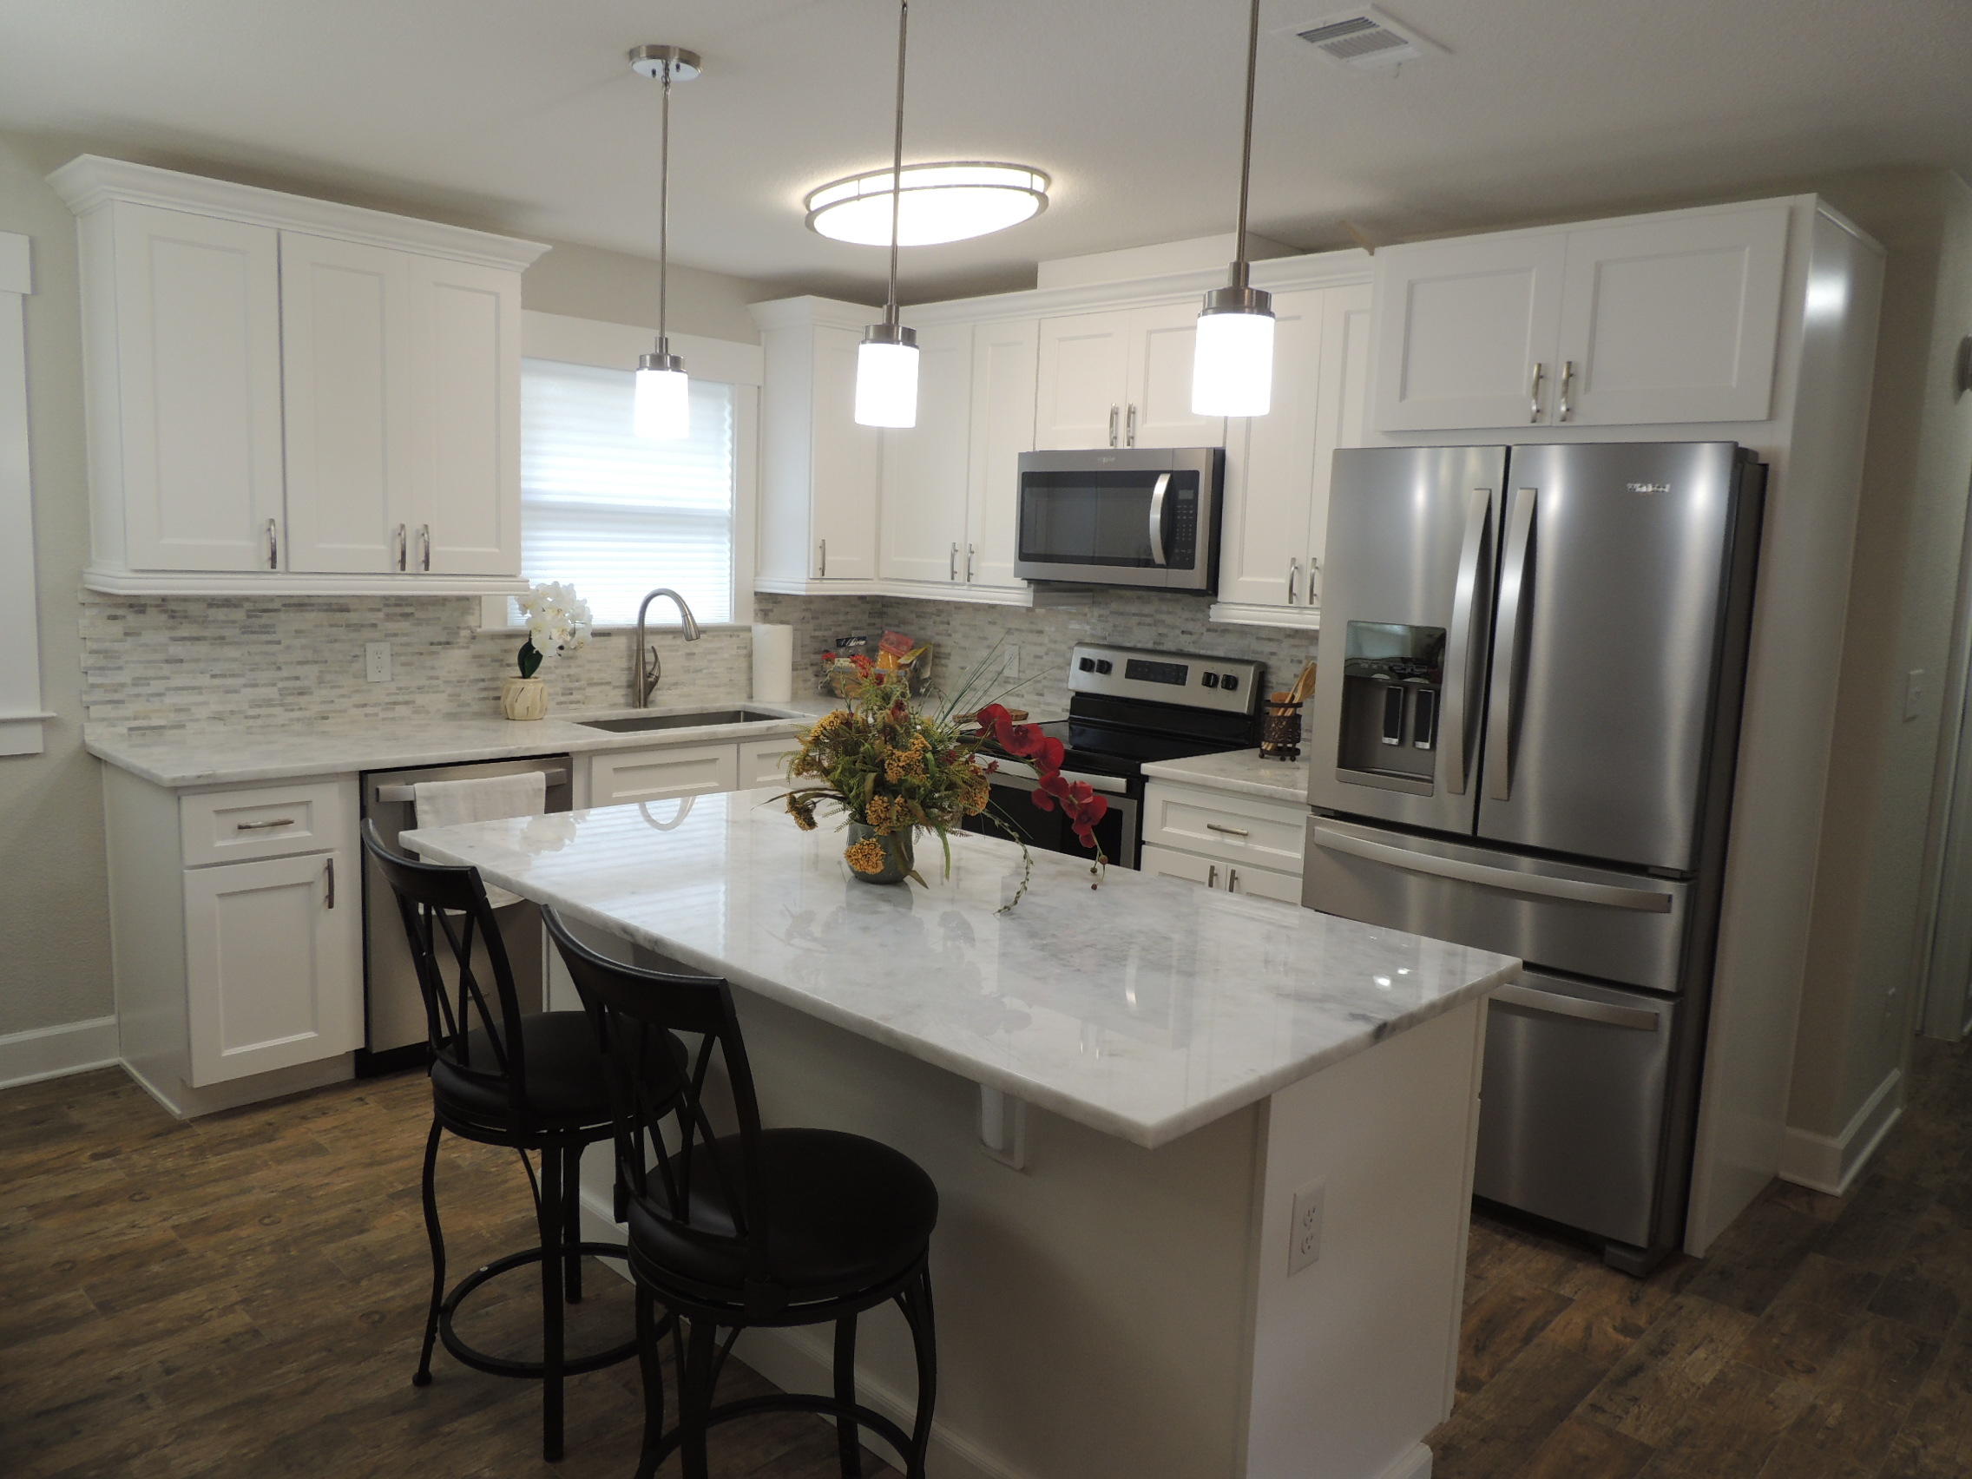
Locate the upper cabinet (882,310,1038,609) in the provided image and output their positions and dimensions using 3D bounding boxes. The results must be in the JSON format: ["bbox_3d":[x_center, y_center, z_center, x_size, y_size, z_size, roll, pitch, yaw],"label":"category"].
[{"bbox_3d":[0.001,-0.992,4.964,0.770,0.927,0.330,10,11,43],"label":"upper cabinet"}]

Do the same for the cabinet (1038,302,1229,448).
[{"bbox_3d":[0.558,-1.143,4.407,0.762,0.445,0.330,10,11,43],"label":"cabinet"}]

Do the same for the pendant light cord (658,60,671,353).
[{"bbox_3d":[-0.644,-1.059,2.744,0.014,0.550,0.014,10,11,43],"label":"pendant light cord"}]

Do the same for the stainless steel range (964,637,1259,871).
[{"bbox_3d":[0.378,0.311,4.468,0.761,1.180,0.675,10,11,43],"label":"stainless steel range"}]

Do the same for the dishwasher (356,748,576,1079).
[{"bbox_3d":[-1.653,0.458,4.068,0.640,0.865,0.607,10,11,43],"label":"dishwasher"}]

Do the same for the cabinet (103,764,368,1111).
[{"bbox_3d":[-2.021,0.486,3.689,0.627,0.872,0.419,10,11,43],"label":"cabinet"}]

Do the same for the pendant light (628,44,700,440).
[{"bbox_3d":[-0.647,-0.985,2.754,0.134,0.740,0.134,2,8,0],"label":"pendant light"}]

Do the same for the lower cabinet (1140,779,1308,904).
[{"bbox_3d":[0.884,0.551,4.047,0.615,0.876,0.640,10,11,43],"label":"lower cabinet"}]

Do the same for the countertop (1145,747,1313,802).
[{"bbox_3d":[0.896,0.100,3.976,0.600,0.030,0.655,10,11,43],"label":"countertop"}]

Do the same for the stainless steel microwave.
[{"bbox_3d":[0.507,-0.708,4.423,0.761,0.420,0.420,10,11,43],"label":"stainless steel microwave"}]

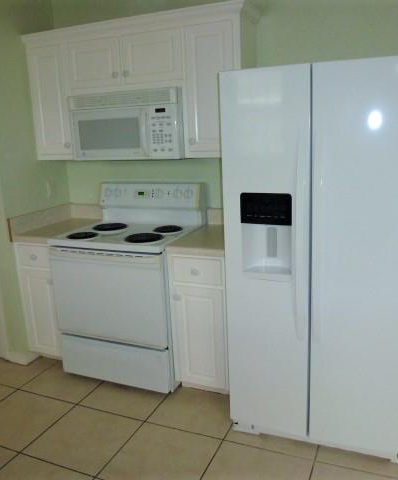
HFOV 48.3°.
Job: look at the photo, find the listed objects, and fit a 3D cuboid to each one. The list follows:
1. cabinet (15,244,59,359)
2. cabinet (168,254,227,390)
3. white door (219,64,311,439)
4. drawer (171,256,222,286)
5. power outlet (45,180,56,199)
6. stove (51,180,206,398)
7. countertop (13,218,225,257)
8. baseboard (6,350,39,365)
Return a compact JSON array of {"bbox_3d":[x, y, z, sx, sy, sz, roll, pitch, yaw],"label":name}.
[{"bbox_3d":[-0.912,0.372,3.220,0.377,0.865,0.623,3,14,23],"label":"cabinet"},{"bbox_3d":[0.130,0.429,2.769,0.334,0.865,0.623,3,14,23],"label":"cabinet"},{"bbox_3d":[0.309,0.108,2.009,0.379,1.660,0.110,3,14,21],"label":"white door"},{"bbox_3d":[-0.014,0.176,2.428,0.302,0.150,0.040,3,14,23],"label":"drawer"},{"bbox_3d":[-1.072,-0.366,3.218,0.010,0.117,0.075,3,14,23],"label":"power outlet"},{"bbox_3d":[-0.412,0.255,2.902,0.764,1.190,0.675,3,14,23],"label":"stove"},{"bbox_3d":[-0.418,-0.041,2.897,1.496,0.040,0.637,3,14,23],"label":"countertop"},{"bbox_3d":[-1.248,0.801,3.146,0.178,0.090,0.132,3,14,23],"label":"baseboard"}]

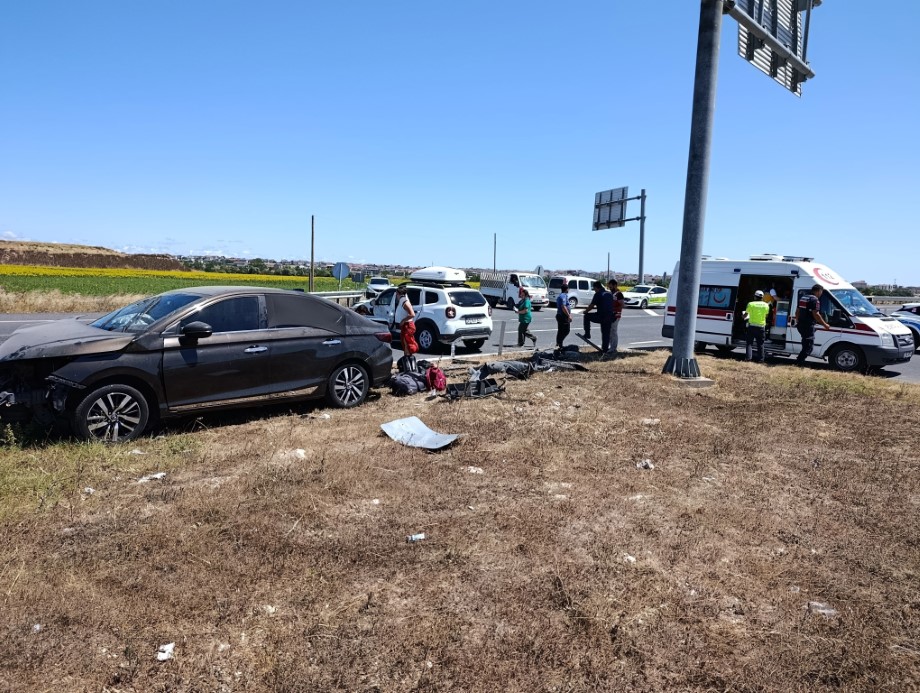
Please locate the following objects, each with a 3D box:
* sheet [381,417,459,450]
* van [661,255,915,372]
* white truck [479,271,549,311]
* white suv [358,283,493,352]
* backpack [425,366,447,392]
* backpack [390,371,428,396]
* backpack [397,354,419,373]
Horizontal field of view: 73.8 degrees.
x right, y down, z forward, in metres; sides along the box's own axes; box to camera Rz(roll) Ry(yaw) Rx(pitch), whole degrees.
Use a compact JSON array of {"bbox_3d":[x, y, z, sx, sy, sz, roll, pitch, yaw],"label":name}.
[{"bbox_3d":[-0.386,0.872,6.252,0.650,0.140,0.570,6,8,31],"label":"sheet"},{"bbox_3d":[8.392,-0.962,15.931,2.000,2.720,5.680,-4,9,-40],"label":"van"},{"bbox_3d":[2.891,-3.057,33.294,1.760,2.000,4.850,-1,8,-24],"label":"white truck"},{"bbox_3d":[-1.177,-0.882,16.892,4.341,1.690,1.840,8,10,44],"label":"white suv"},{"bbox_3d":[-0.358,0.458,9.176,0.310,0.380,0.230,-1,7,-18],"label":"backpack"},{"bbox_3d":[-0.726,0.518,8.921,0.500,0.280,0.360,0,7,-15],"label":"backpack"},{"bbox_3d":[-0.851,0.342,9.969,0.330,0.430,0.250,0,7,-10],"label":"backpack"}]

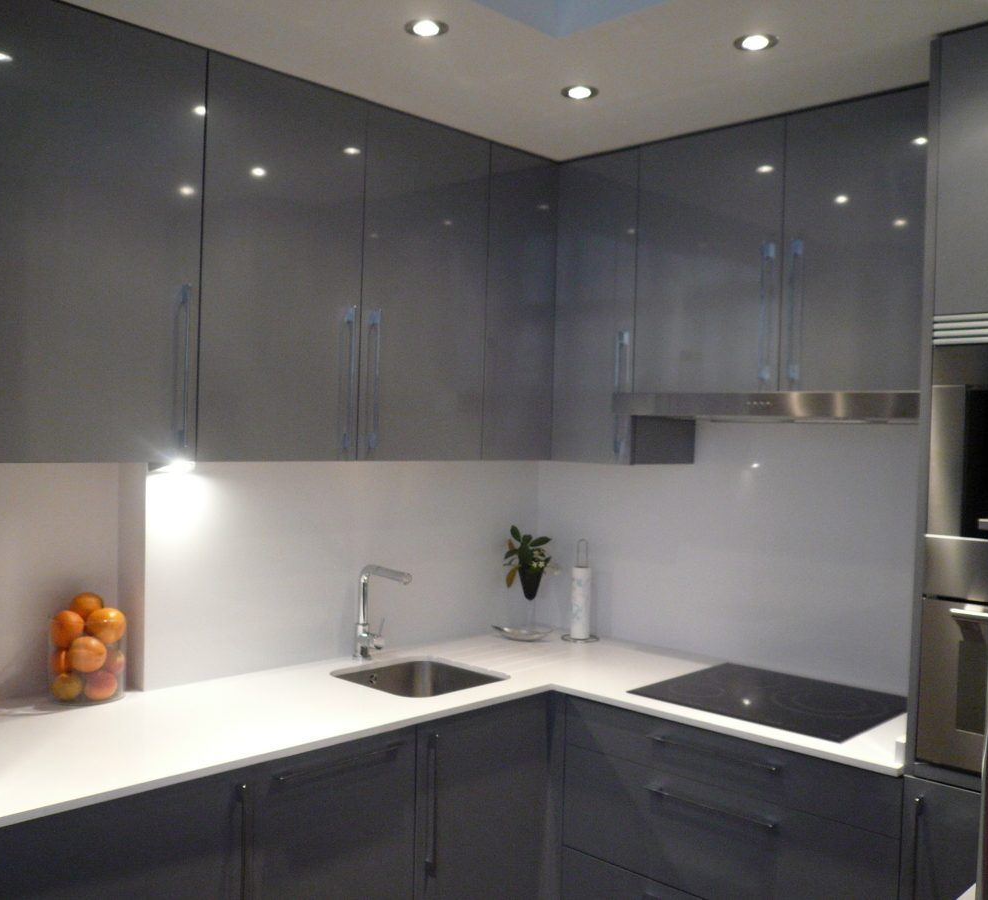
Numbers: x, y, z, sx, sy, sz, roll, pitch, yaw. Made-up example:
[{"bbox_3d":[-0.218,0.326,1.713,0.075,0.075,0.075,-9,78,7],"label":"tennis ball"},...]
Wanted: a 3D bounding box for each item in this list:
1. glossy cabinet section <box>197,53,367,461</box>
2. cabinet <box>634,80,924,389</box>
[{"bbox_3d":[-0.613,-0.436,2.436,0.339,0.910,0.448,2,1,45],"label":"glossy cabinet section"},{"bbox_3d":[0.858,-0.509,2.664,0.870,0.713,0.365,2,1,41],"label":"cabinet"}]

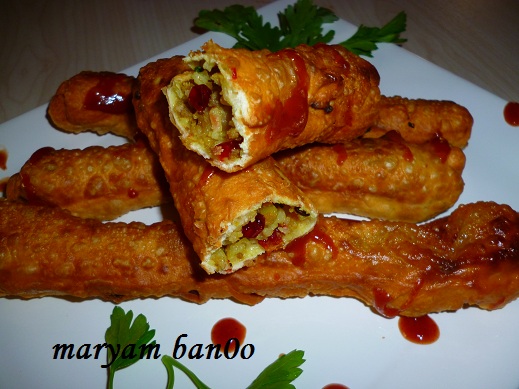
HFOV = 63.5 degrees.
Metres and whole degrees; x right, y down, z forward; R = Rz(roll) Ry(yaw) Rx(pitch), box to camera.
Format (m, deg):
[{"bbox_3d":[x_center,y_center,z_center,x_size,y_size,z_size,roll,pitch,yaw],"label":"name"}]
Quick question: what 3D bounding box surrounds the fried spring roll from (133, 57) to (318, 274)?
[{"bbox_3d":[-0.025,-0.026,0.214,0.051,0.036,0.125,-19,52,-16],"label":"fried spring roll"}]

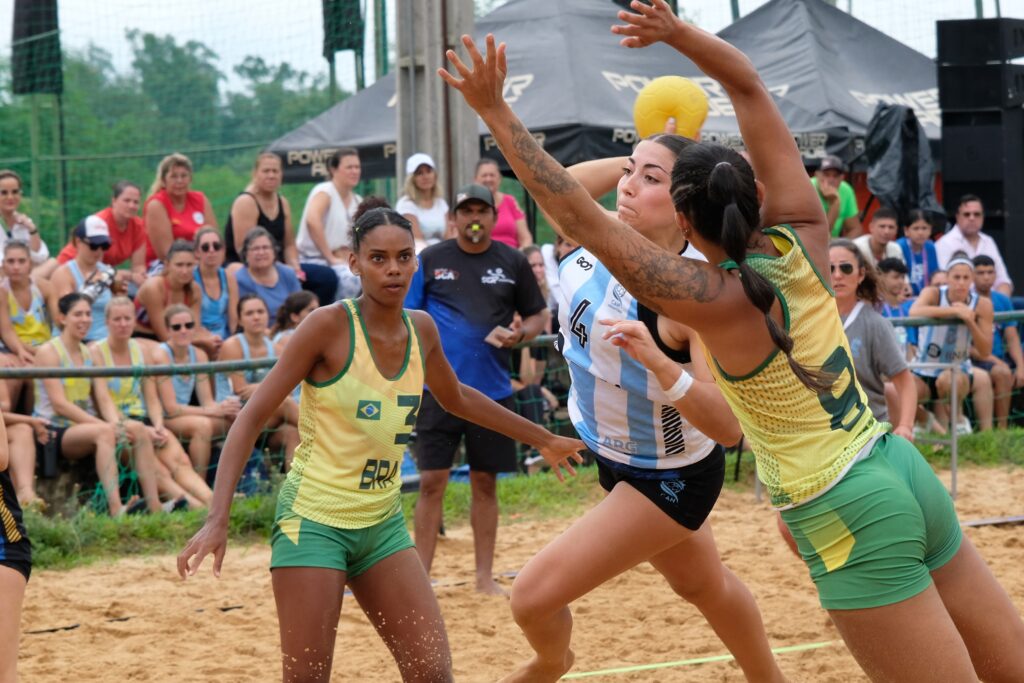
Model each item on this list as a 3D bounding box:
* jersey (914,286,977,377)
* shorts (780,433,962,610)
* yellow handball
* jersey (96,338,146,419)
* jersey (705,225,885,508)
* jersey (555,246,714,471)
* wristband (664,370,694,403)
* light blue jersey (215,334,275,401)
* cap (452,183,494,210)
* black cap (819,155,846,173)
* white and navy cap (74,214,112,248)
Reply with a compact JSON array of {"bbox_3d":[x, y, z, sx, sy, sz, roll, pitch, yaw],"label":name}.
[{"bbox_3d":[2.541,-0.059,20.100,0.370,0.520,0.260,3,13,-18],"label":"jersey"},{"bbox_3d":[0.729,0.364,6.900,0.270,0.290,0.360,-27,-6,38],"label":"shorts"},{"bbox_3d":[0.347,-0.497,7.420,0.163,0.163,0.163,0,3,0],"label":"yellow handball"},{"bbox_3d":[-2.099,0.205,18.400,0.330,0.460,0.230,-5,5,-16],"label":"jersey"},{"bbox_3d":[0.583,0.055,7.000,0.350,0.520,0.250,-18,-6,-42],"label":"jersey"},{"bbox_3d":[0.267,0.034,7.250,0.360,0.490,0.250,-5,2,43],"label":"jersey"},{"bbox_3d":[0.343,0.090,7.020,0.036,0.064,0.060,42,-7,-25],"label":"wristband"},{"bbox_3d":[-1.430,0.153,18.600,0.350,0.460,0.250,3,10,-27],"label":"light blue jersey"},{"bbox_3d":[-0.159,-0.599,14.300,0.175,0.125,0.260,0,3,3],"label":"cap"},{"bbox_3d":[2.206,-1.225,23.500,0.175,0.125,0.260,0,3,6],"label":"black cap"},{"bbox_3d":[-2.317,-0.606,18.900,0.175,0.140,0.260,-1,13,-30],"label":"white and navy cap"}]

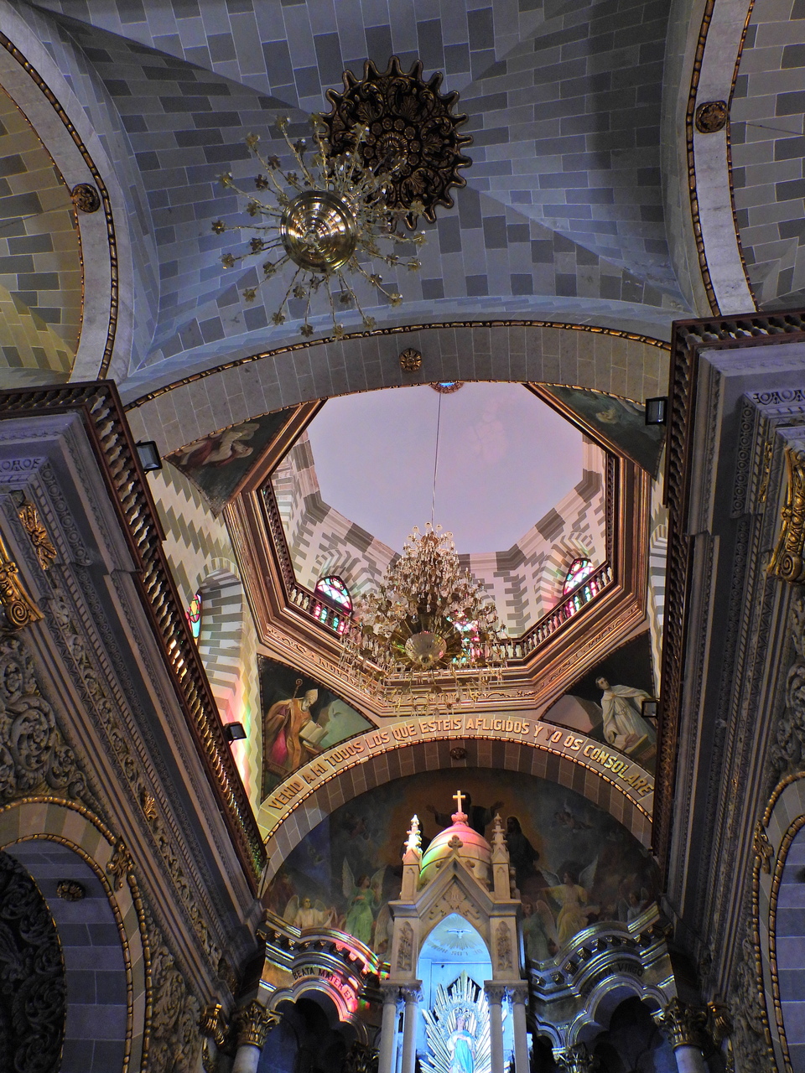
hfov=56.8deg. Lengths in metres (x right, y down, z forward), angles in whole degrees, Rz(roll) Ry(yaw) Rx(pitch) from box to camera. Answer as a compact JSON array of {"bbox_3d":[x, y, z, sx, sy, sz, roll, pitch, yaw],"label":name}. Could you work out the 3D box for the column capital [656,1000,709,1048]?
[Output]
[{"bbox_3d":[5.097,8.930,13.445,0.693,0.603,0.693,27,-61,-11],"label":"column capital"}]

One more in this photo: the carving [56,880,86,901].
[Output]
[{"bbox_3d":[-4.821,5.144,10.762,0.441,0.126,0.441,-4,-60,7],"label":"carving"}]

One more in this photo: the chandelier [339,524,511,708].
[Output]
[{"bbox_3d":[0.502,1.036,14.378,2.684,4.620,2.684,-5,-60,7],"label":"chandelier"}]

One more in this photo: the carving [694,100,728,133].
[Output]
[{"bbox_3d":[4.824,-6.540,11.595,0.468,0.153,0.468,-4,-60,7],"label":"carving"}]

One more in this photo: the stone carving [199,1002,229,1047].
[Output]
[{"bbox_3d":[-3.470,8.993,13.524,0.405,0.585,0.765,-4,-60,7],"label":"stone carving"}]

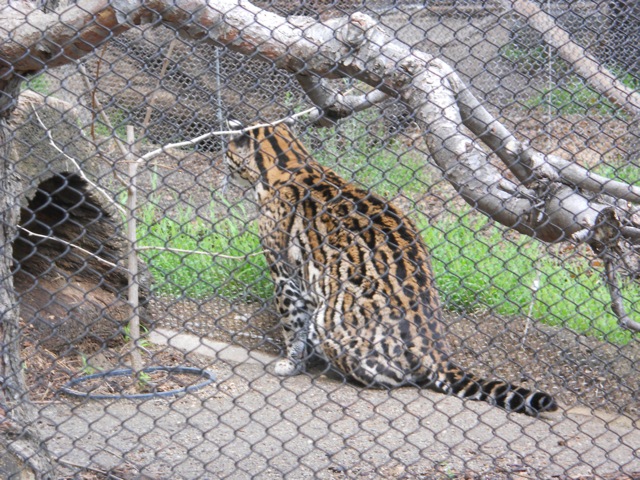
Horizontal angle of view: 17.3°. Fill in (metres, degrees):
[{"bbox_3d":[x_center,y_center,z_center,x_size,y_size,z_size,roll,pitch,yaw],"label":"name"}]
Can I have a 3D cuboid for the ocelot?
[{"bbox_3d":[0.178,0.039,4.650,0.860,0.580,0.260,3,8,39],"label":"ocelot"}]

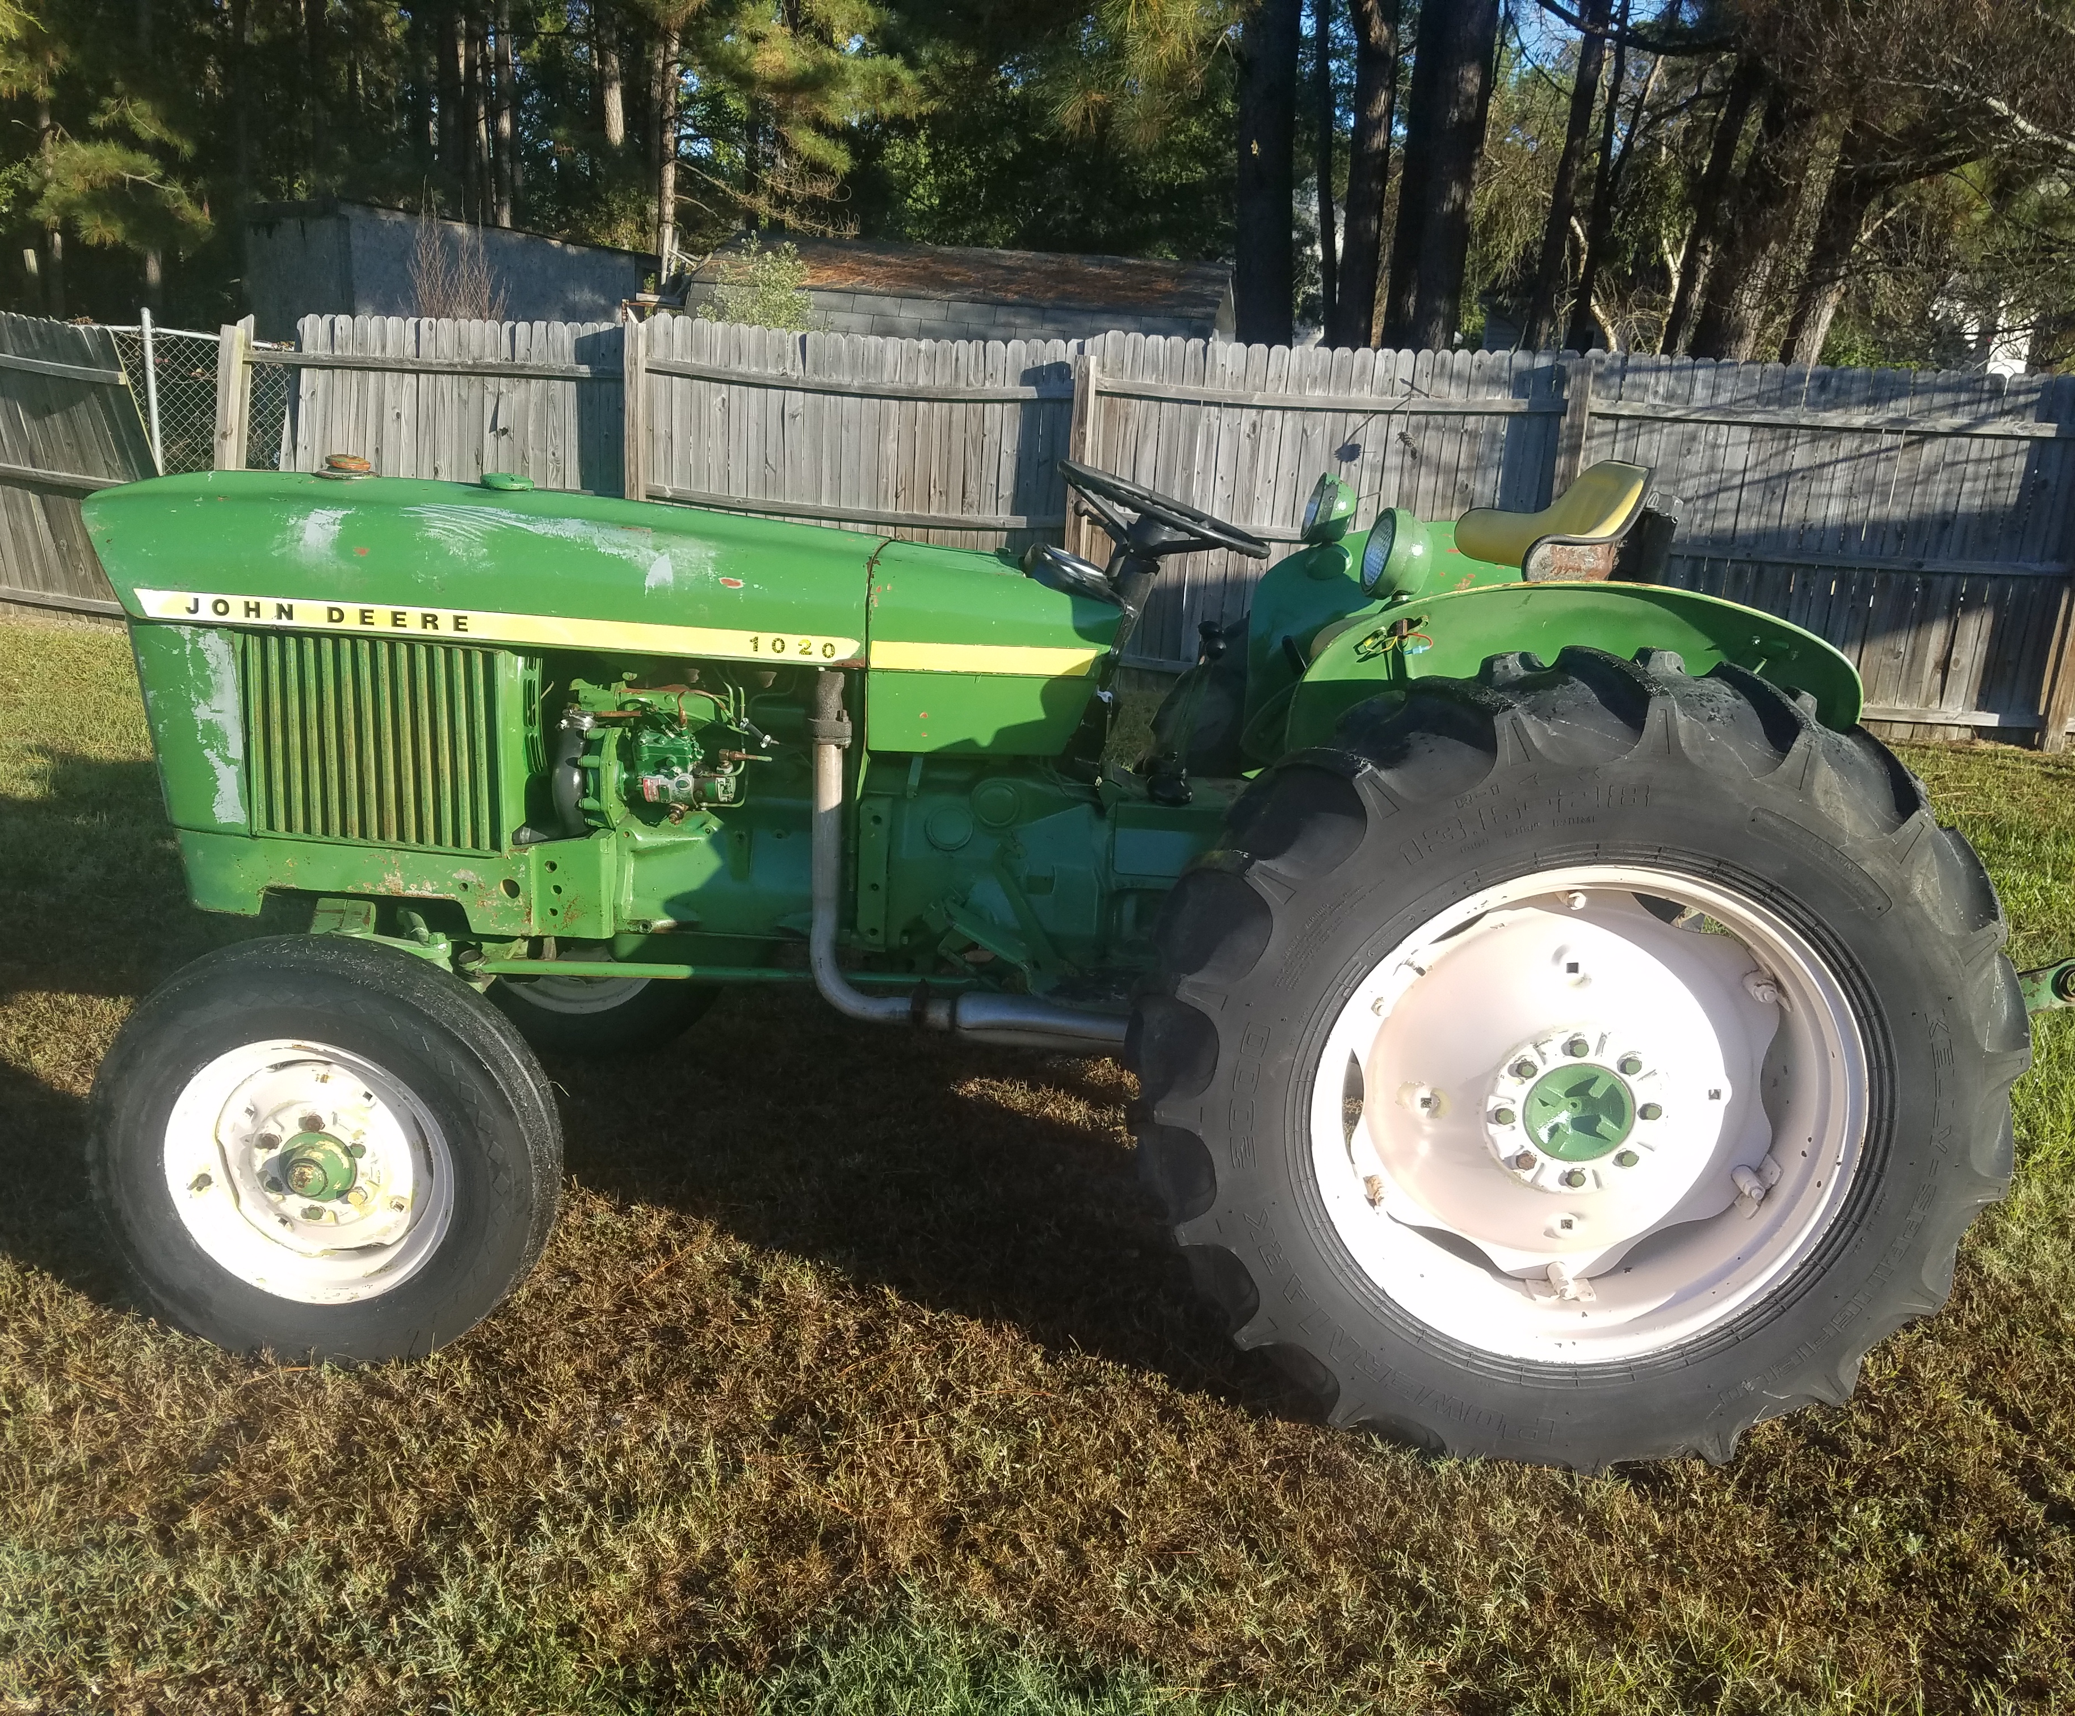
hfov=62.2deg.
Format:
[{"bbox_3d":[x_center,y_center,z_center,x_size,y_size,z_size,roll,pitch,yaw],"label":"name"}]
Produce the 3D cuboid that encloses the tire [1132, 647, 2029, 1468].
[{"bbox_3d":[0.786,0.333,2.579,1.300,1.300,0.360,3,17,3],"label":"tire"}]

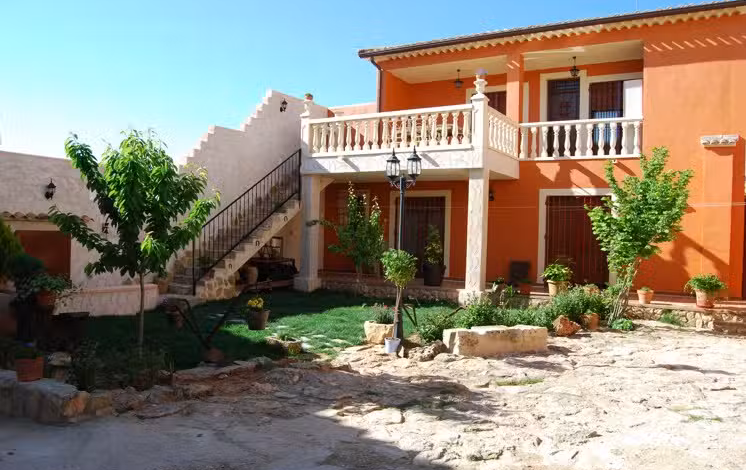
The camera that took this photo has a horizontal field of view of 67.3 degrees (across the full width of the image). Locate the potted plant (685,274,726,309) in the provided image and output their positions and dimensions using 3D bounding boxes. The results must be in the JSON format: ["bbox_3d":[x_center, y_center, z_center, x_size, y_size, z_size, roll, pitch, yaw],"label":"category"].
[{"bbox_3d":[5.993,0.998,10.100,0.660,0.610,0.640,2,1,26],"label":"potted plant"}]

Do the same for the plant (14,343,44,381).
[{"bbox_3d":[-2.907,1.045,4.750,0.250,0.300,0.250,0,1,-31],"label":"plant"}]

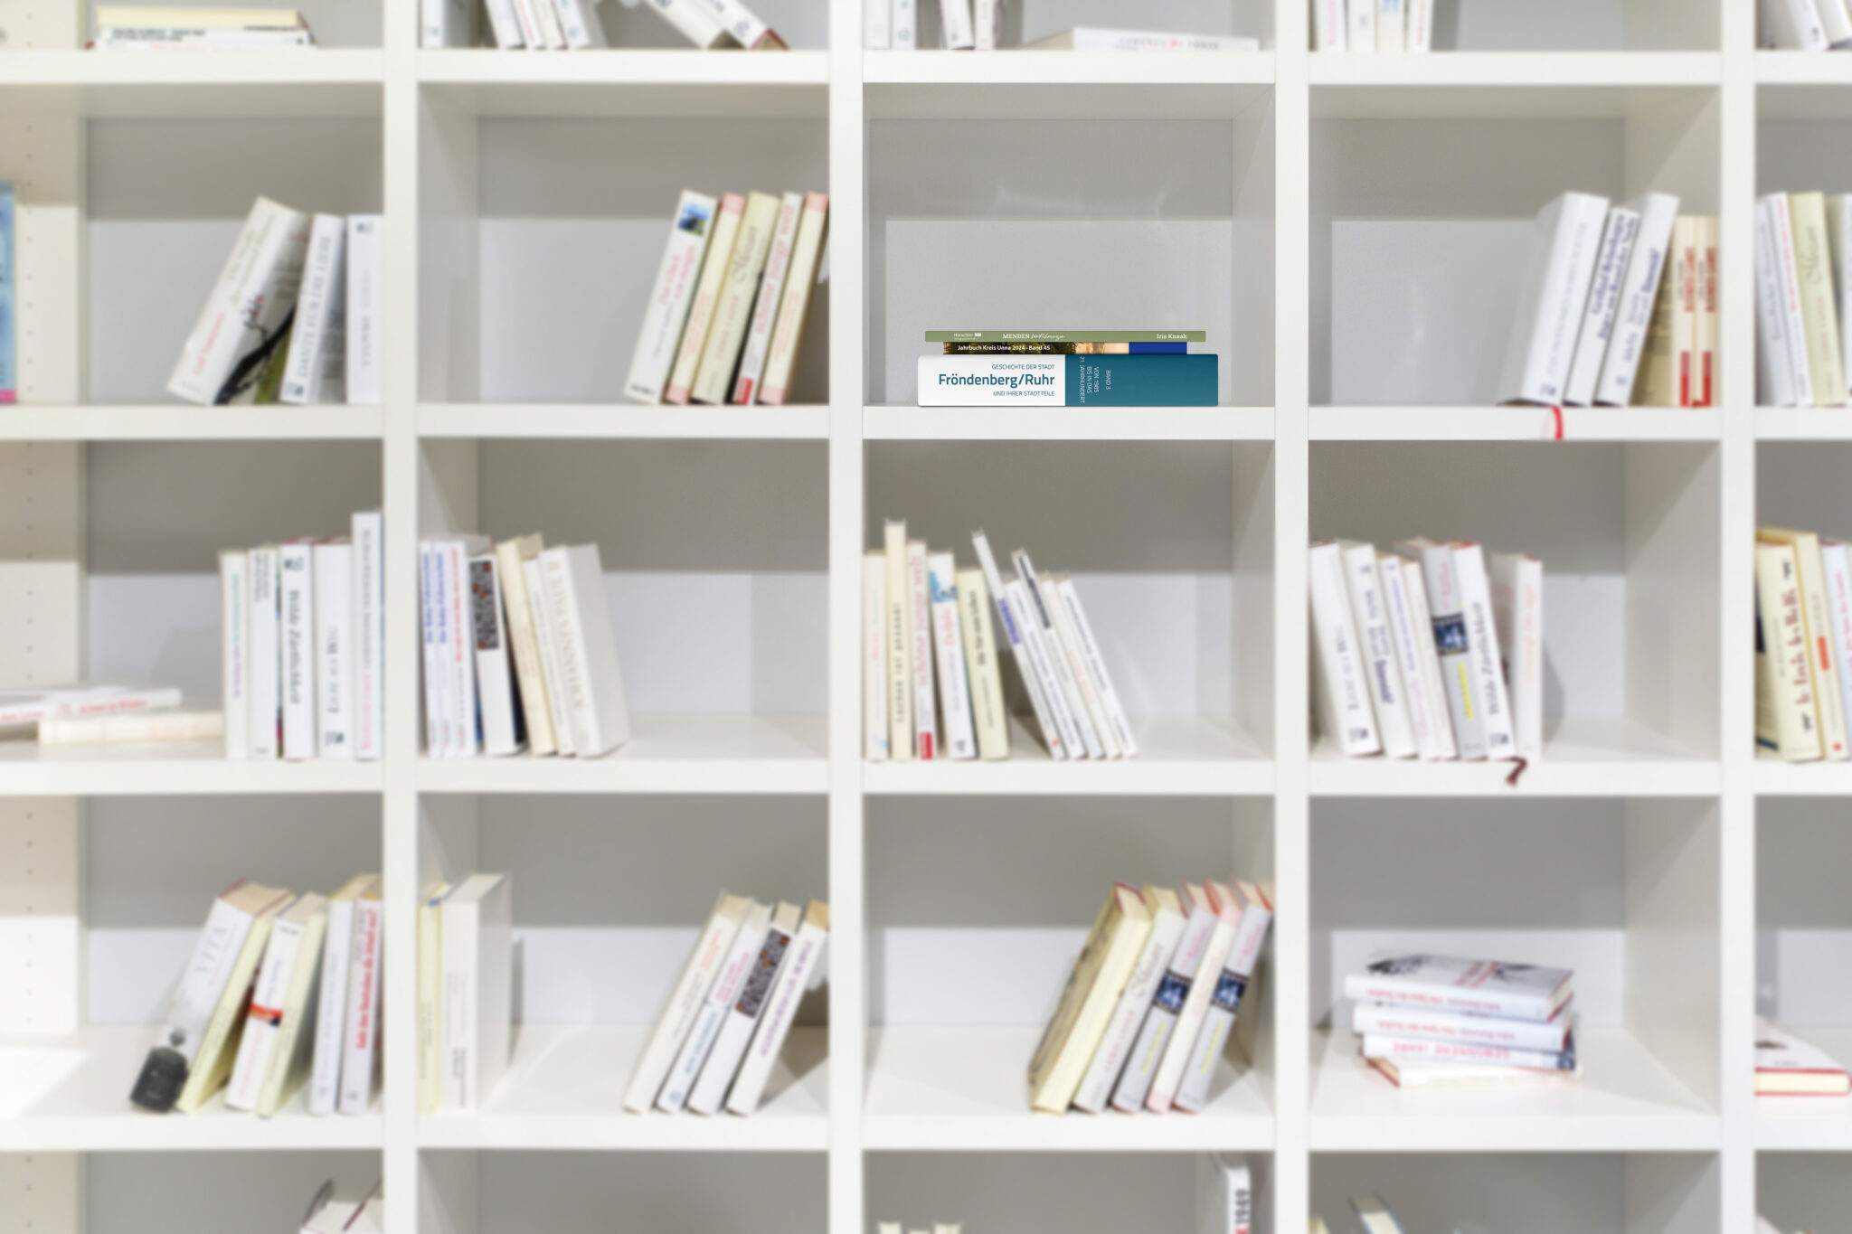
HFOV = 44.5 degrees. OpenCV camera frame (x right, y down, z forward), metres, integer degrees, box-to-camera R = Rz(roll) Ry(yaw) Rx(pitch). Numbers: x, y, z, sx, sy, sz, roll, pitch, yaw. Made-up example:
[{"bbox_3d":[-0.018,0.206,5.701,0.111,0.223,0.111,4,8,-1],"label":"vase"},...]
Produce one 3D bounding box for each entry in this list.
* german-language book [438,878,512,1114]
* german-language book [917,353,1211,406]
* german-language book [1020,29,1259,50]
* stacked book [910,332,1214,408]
[{"bbox_3d":[-0.469,0.390,2.364,0.039,0.213,0.148,0,4,2],"label":"german-language book"},{"bbox_3d":[0.143,-0.244,2.385,0.302,0.053,0.210,0,4,0],"label":"german-language book"},{"bbox_3d":[0.224,-0.597,2.406,0.213,0.027,0.140,-1,4,-20],"label":"german-language book"},{"bbox_3d":[0.143,-0.257,2.385,0.302,0.077,0.210,0,4,0],"label":"stacked book"}]

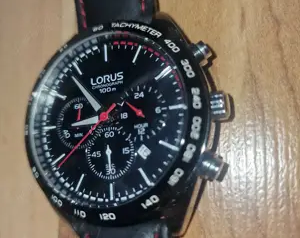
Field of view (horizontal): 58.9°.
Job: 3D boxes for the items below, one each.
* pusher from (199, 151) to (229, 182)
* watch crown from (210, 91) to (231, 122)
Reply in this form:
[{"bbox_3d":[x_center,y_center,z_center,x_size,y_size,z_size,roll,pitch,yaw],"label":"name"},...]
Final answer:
[{"bbox_3d":[0.012,0.009,0.051,0.004,0.005,0.005,22,88,24],"label":"pusher"},{"bbox_3d":[0.014,-0.003,0.053,0.003,0.006,0.006,-9,77,20],"label":"watch crown"}]

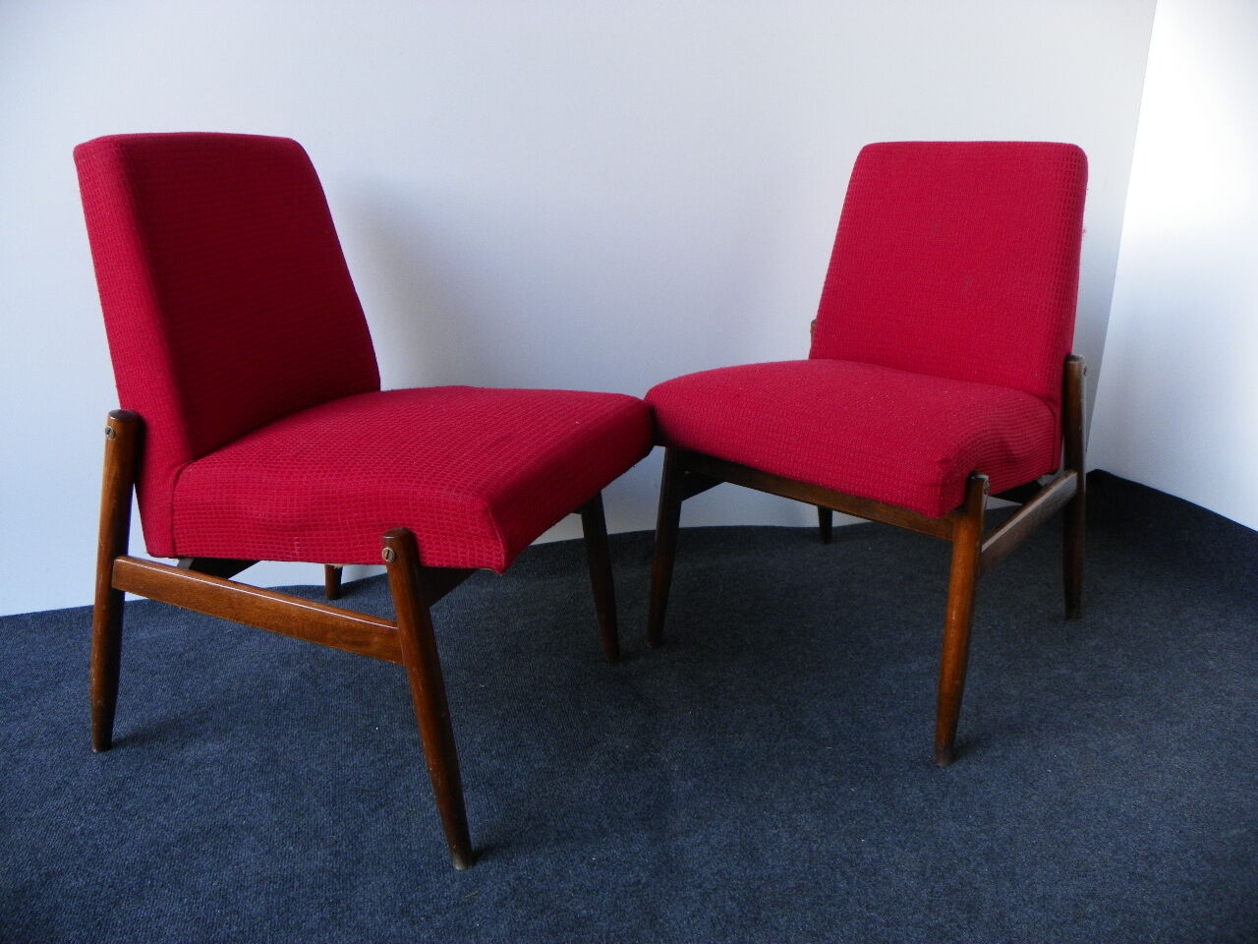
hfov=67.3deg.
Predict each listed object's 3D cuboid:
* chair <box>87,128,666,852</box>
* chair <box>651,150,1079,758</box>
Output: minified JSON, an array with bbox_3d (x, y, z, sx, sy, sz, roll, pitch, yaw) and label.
[{"bbox_3d":[-0.339,-0.028,1.267,0.633,0.786,0.513,8,20,20],"label":"chair"},{"bbox_3d":[0.403,-0.096,1.476,0.513,0.786,0.633,16,24,37],"label":"chair"}]

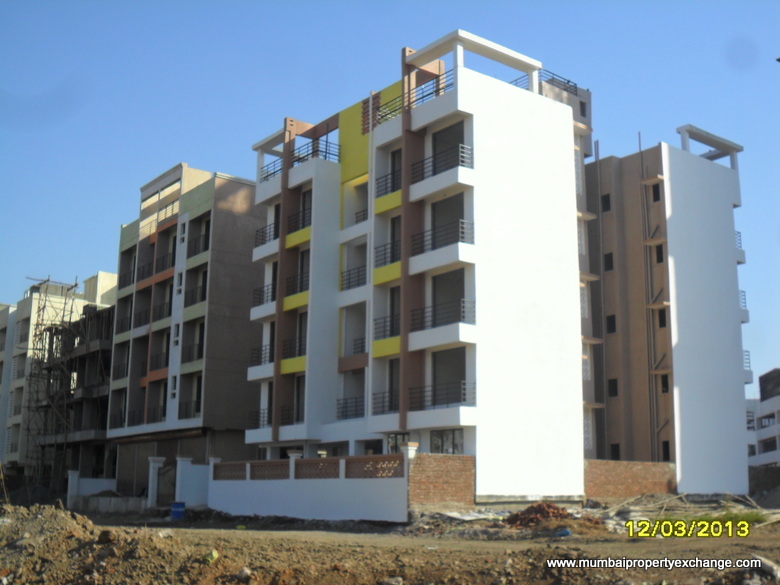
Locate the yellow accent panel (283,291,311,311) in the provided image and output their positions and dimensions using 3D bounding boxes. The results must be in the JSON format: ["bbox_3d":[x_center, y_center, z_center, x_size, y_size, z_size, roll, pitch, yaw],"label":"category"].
[{"bbox_3d":[-4.062,0.394,43.819,0.145,0.601,2.124,9,-15,-36],"label":"yellow accent panel"}]

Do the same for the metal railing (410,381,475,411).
[{"bbox_3d":[1.922,3.874,36.459,0.738,0.865,2.980,9,-15,-35],"label":"metal railing"}]

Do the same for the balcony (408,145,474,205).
[{"bbox_3d":[1.990,-4.487,38.219,0.787,1.514,2.970,9,-15,-35],"label":"balcony"}]

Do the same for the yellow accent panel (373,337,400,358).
[{"bbox_3d":[-0.062,2.114,38.003,0.145,0.669,1.824,9,-15,-36],"label":"yellow accent panel"}]

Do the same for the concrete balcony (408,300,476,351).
[{"bbox_3d":[1.944,1.297,36.982,0.787,1.544,3.009,9,-15,-35],"label":"concrete balcony"}]

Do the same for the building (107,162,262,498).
[{"bbox_3d":[-8.878,2.910,62.064,12.292,19.372,13.619,9,-15,-35],"label":"building"}]

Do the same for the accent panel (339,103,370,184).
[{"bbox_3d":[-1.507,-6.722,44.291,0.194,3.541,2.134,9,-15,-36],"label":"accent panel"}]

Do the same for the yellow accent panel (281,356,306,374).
[{"bbox_3d":[-4.122,3.179,43.278,0.145,0.611,2.115,9,-15,-36],"label":"yellow accent panel"}]

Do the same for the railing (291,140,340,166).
[{"bbox_3d":[-3.394,-6.140,45.386,1.339,0.873,2.231,9,-15,-36],"label":"railing"}]

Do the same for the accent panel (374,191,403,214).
[{"bbox_3d":[0.019,-3.668,40.241,0.157,0.688,1.898,9,-15,-35],"label":"accent panel"}]

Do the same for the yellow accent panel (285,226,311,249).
[{"bbox_3d":[-4.025,-2.423,44.398,0.145,0.611,2.095,9,-15,-36],"label":"yellow accent panel"}]

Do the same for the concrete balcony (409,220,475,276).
[{"bbox_3d":[1.973,-1.614,37.596,0.787,1.554,3.009,9,-15,-35],"label":"concrete balcony"}]

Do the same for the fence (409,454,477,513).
[{"bbox_3d":[1.711,6.334,33.160,2.929,1.804,0.194,9,-15,-36],"label":"fence"}]

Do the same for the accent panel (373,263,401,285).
[{"bbox_3d":[-0.021,-0.798,39.652,0.157,0.708,1.937,9,-15,-35],"label":"accent panel"}]

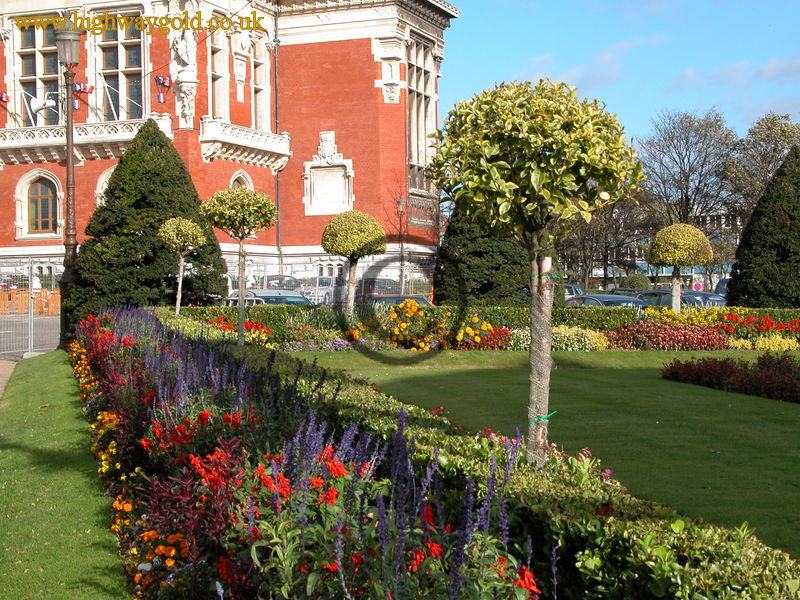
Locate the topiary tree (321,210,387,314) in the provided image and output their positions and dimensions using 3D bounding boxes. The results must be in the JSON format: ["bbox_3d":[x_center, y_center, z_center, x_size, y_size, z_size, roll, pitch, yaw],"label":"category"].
[{"bbox_3d":[-1.088,-0.670,33.000,1.550,2.850,1.550,-1,1,0],"label":"topiary tree"}]

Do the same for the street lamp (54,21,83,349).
[{"bbox_3d":[-6.450,-2.250,27.500,0.520,6.400,0.520,0,1,0],"label":"street lamp"}]

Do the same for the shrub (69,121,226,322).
[{"bbox_3d":[-6.180,-1.750,34.500,3.800,5.200,3.800,0,1,0],"label":"shrub"}]

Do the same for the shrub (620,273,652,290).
[{"bbox_3d":[10.400,-0.460,62.000,1.400,1.500,1.400,0,1,0],"label":"shrub"}]

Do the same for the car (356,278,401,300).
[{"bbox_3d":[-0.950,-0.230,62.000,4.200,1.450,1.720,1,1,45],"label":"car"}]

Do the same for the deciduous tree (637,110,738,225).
[{"bbox_3d":[17.334,-5.500,85.000,6.300,11.500,6.300,-1,1,0],"label":"deciduous tree"}]

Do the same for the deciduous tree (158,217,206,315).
[{"bbox_3d":[-5.091,-0.580,33.000,1.140,2.750,1.140,-1,1,0],"label":"deciduous tree"}]

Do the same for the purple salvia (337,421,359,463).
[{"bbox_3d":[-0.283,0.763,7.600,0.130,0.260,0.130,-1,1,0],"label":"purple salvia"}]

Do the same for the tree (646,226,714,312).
[{"bbox_3d":[5.550,-0.270,27.900,1.240,2.450,1.240,0,1,0],"label":"tree"}]

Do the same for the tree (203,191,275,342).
[{"bbox_3d":[-2.463,-0.325,21.500,1.180,2.750,1.180,-1,1,0],"label":"tree"}]

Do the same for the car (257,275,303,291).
[{"bbox_3d":[-6.069,-0.470,71.000,1.750,1.500,4.300,-1,1,14],"label":"car"}]

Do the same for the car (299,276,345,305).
[{"bbox_3d":[-3.937,-0.520,74.500,1.760,1.430,4.400,-1,1,18],"label":"car"}]

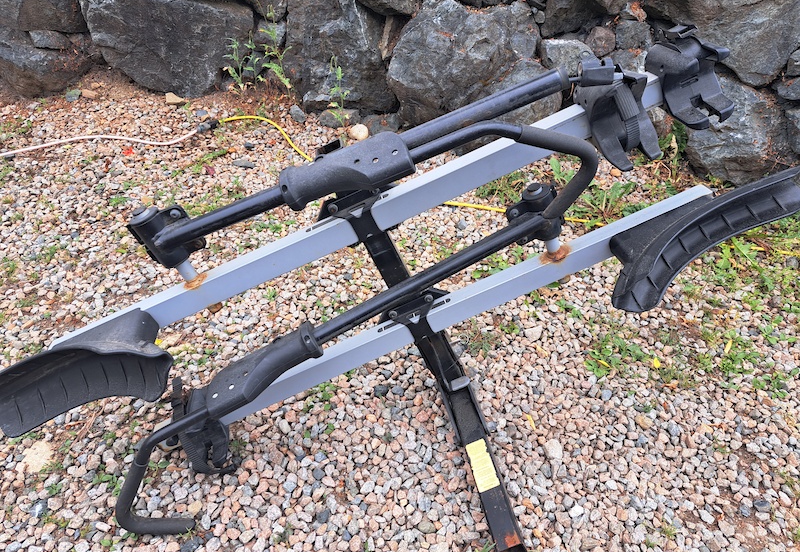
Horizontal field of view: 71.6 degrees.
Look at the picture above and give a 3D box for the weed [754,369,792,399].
[{"bbox_3d":[0.803,0.232,1.197,0.079,0.033,0.068,0,39,0],"label":"weed"}]

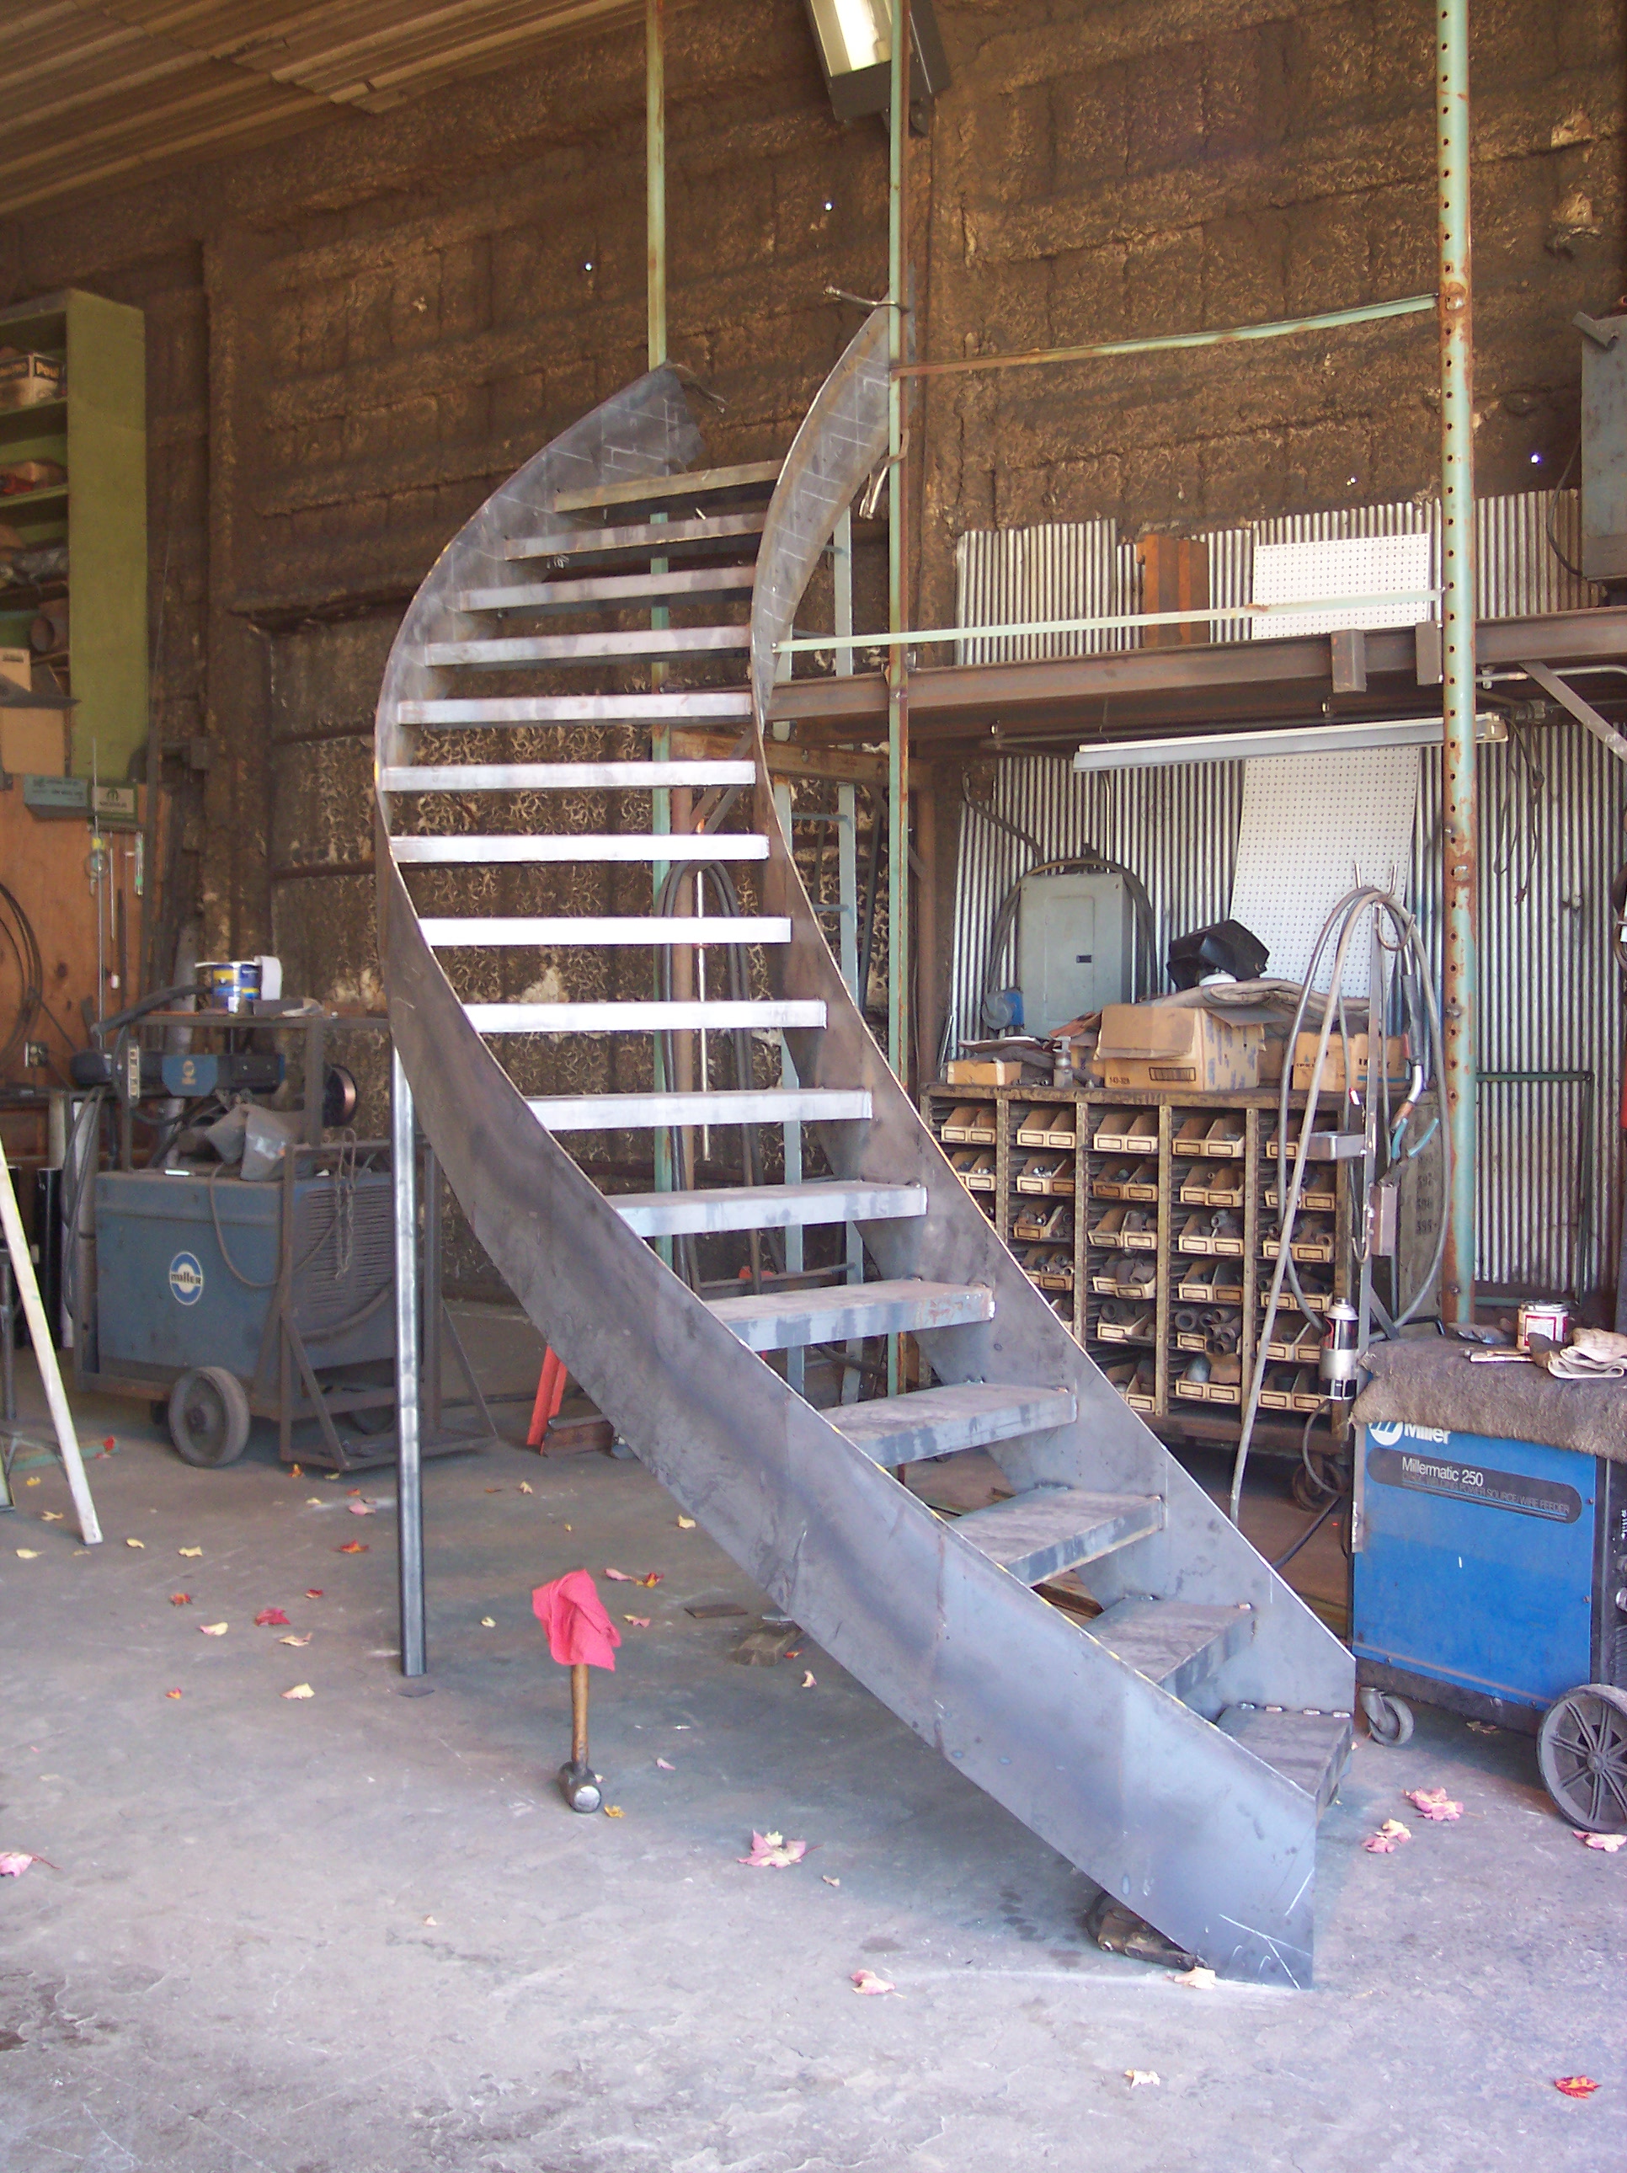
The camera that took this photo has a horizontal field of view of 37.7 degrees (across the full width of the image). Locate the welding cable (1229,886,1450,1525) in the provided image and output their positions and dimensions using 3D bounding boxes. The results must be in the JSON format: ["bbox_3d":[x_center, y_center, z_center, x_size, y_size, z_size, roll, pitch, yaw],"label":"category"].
[{"bbox_3d":[1.070,0.278,4.850,0.450,1.400,0.300,0,1,0],"label":"welding cable"}]

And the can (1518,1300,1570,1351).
[{"bbox_3d":[1.456,0.477,4.750,0.102,0.097,0.102,0,1,0],"label":"can"}]

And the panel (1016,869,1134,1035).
[{"bbox_3d":[0.900,-0.432,8.130,0.365,0.580,0.105,0,1,30],"label":"panel"}]

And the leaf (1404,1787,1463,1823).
[{"bbox_3d":[1.131,1.307,4.350,0.110,0.030,0.110,0,1,0],"label":"leaf"}]

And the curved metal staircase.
[{"bbox_3d":[-0.144,-0.449,5.435,1.669,3.526,4.191,-1,1,-14],"label":"curved metal staircase"}]

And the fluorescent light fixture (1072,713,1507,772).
[{"bbox_3d":[1.370,-0.993,6.990,1.240,0.085,0.160,0,1,28],"label":"fluorescent light fixture"}]

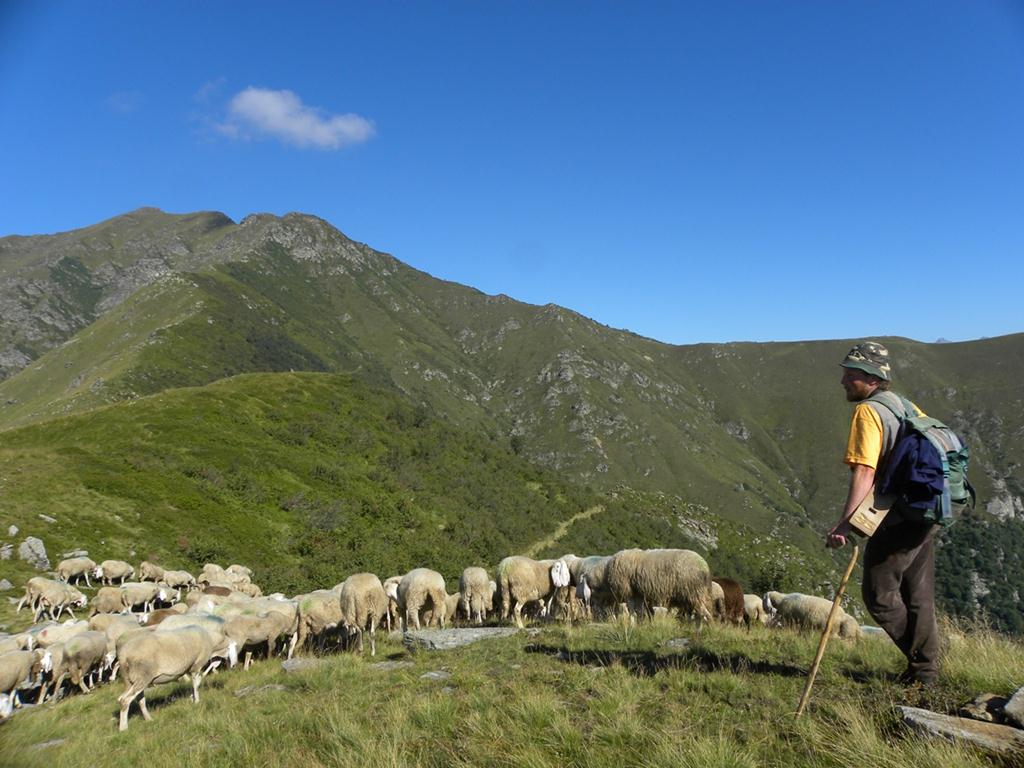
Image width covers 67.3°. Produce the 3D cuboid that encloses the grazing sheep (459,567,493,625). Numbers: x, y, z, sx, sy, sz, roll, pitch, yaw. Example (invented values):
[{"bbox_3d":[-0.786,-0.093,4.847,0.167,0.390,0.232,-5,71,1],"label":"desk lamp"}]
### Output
[{"bbox_3d":[-0.494,2.781,10.200,0.380,0.730,0.950,0,0,-7],"label":"grazing sheep"}]

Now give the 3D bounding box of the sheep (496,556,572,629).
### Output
[{"bbox_3d":[0.249,2.166,8.100,0.400,0.750,0.950,0,0,43],"label":"sheep"}]

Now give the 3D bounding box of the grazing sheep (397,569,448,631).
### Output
[{"bbox_3d":[-1.119,2.638,9.500,0.410,0.750,1.000,0,0,-27],"label":"grazing sheep"}]

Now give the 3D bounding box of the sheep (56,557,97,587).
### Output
[{"bbox_3d":[-11.049,4.782,19.600,1.020,0.750,0.380,0,0,-22],"label":"sheep"}]

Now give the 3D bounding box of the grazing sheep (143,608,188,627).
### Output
[{"bbox_3d":[-6.271,4.469,14.000,1.100,0.750,0.410,1,-2,-35],"label":"grazing sheep"}]

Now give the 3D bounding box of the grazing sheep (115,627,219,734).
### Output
[{"bbox_3d":[-3.111,2.675,7.100,0.420,0.780,1.000,0,0,37],"label":"grazing sheep"}]

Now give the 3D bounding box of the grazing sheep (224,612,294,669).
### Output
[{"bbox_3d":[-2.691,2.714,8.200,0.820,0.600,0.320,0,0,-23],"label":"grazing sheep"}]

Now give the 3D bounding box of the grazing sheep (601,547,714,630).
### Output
[{"bbox_3d":[1.372,1.909,7.200,1.080,0.790,0.450,0,0,22],"label":"grazing sheep"}]

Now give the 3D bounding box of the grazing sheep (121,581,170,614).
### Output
[{"bbox_3d":[-9.054,5.287,19.000,1.150,0.780,0.420,1,-2,-40],"label":"grazing sheep"}]

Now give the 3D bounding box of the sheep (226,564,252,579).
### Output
[{"bbox_3d":[-7.589,5.401,21.500,0.950,0.720,0.370,0,0,-26],"label":"sheep"}]

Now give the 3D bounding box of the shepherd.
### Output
[{"bbox_3d":[1.918,0.665,3.950,0.520,1.770,0.550,2,-2,-45],"label":"shepherd"}]

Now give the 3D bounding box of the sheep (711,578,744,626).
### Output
[{"bbox_3d":[2.592,2.819,9.700,0.420,0.760,1.100,0,-2,-6],"label":"sheep"}]

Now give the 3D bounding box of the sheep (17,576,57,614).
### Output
[{"bbox_3d":[-9.944,4.580,16.500,1.280,0.820,0.440,2,-2,-44],"label":"sheep"}]

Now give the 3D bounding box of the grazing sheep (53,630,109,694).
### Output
[{"bbox_3d":[-5.293,3.428,9.500,0.420,0.780,1.100,0,-2,14],"label":"grazing sheep"}]

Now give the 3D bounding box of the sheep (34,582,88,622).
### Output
[{"bbox_3d":[-9.255,4.530,15.800,0.380,0.740,1.120,-2,-2,43],"label":"sheep"}]

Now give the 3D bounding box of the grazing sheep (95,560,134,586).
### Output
[{"bbox_3d":[-10.633,5.117,20.800,0.950,0.720,0.380,0,0,-26],"label":"grazing sheep"}]

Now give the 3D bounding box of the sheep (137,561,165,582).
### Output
[{"bbox_3d":[-11.187,5.882,24.000,1.100,0.730,0.400,2,-2,-42],"label":"sheep"}]

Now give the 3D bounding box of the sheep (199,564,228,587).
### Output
[{"bbox_3d":[-7.938,5.160,20.500,0.950,0.720,0.380,0,0,-41],"label":"sheep"}]

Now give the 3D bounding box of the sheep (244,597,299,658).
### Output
[{"bbox_3d":[-3.324,3.338,10.500,1.120,0.790,0.420,1,-2,-37],"label":"sheep"}]

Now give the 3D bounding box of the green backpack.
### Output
[{"bbox_3d":[2.037,0.382,3.800,0.350,0.570,0.330,0,-14,-38],"label":"green backpack"}]

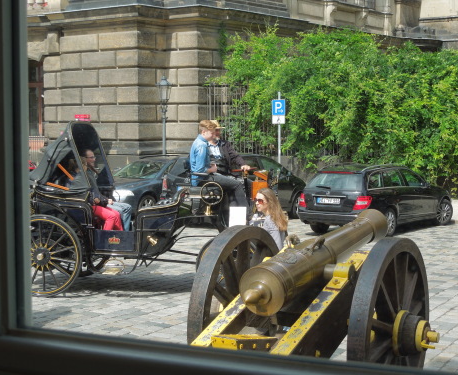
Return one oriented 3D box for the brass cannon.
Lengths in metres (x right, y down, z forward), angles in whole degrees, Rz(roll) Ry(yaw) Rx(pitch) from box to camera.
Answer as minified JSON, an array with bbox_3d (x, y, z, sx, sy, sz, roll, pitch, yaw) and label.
[{"bbox_3d":[0.463,1.016,6.391,1.920,1.480,3.570,2,4,30],"label":"brass cannon"}]

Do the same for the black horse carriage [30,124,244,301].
[{"bbox_3d":[-1.177,0.258,12.140,3.620,2.300,1.750,1,4,11],"label":"black horse carriage"}]

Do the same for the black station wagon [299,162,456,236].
[{"bbox_3d":[3.392,0.214,19.675,1.780,1.460,4.600,3,4,37],"label":"black station wagon"}]

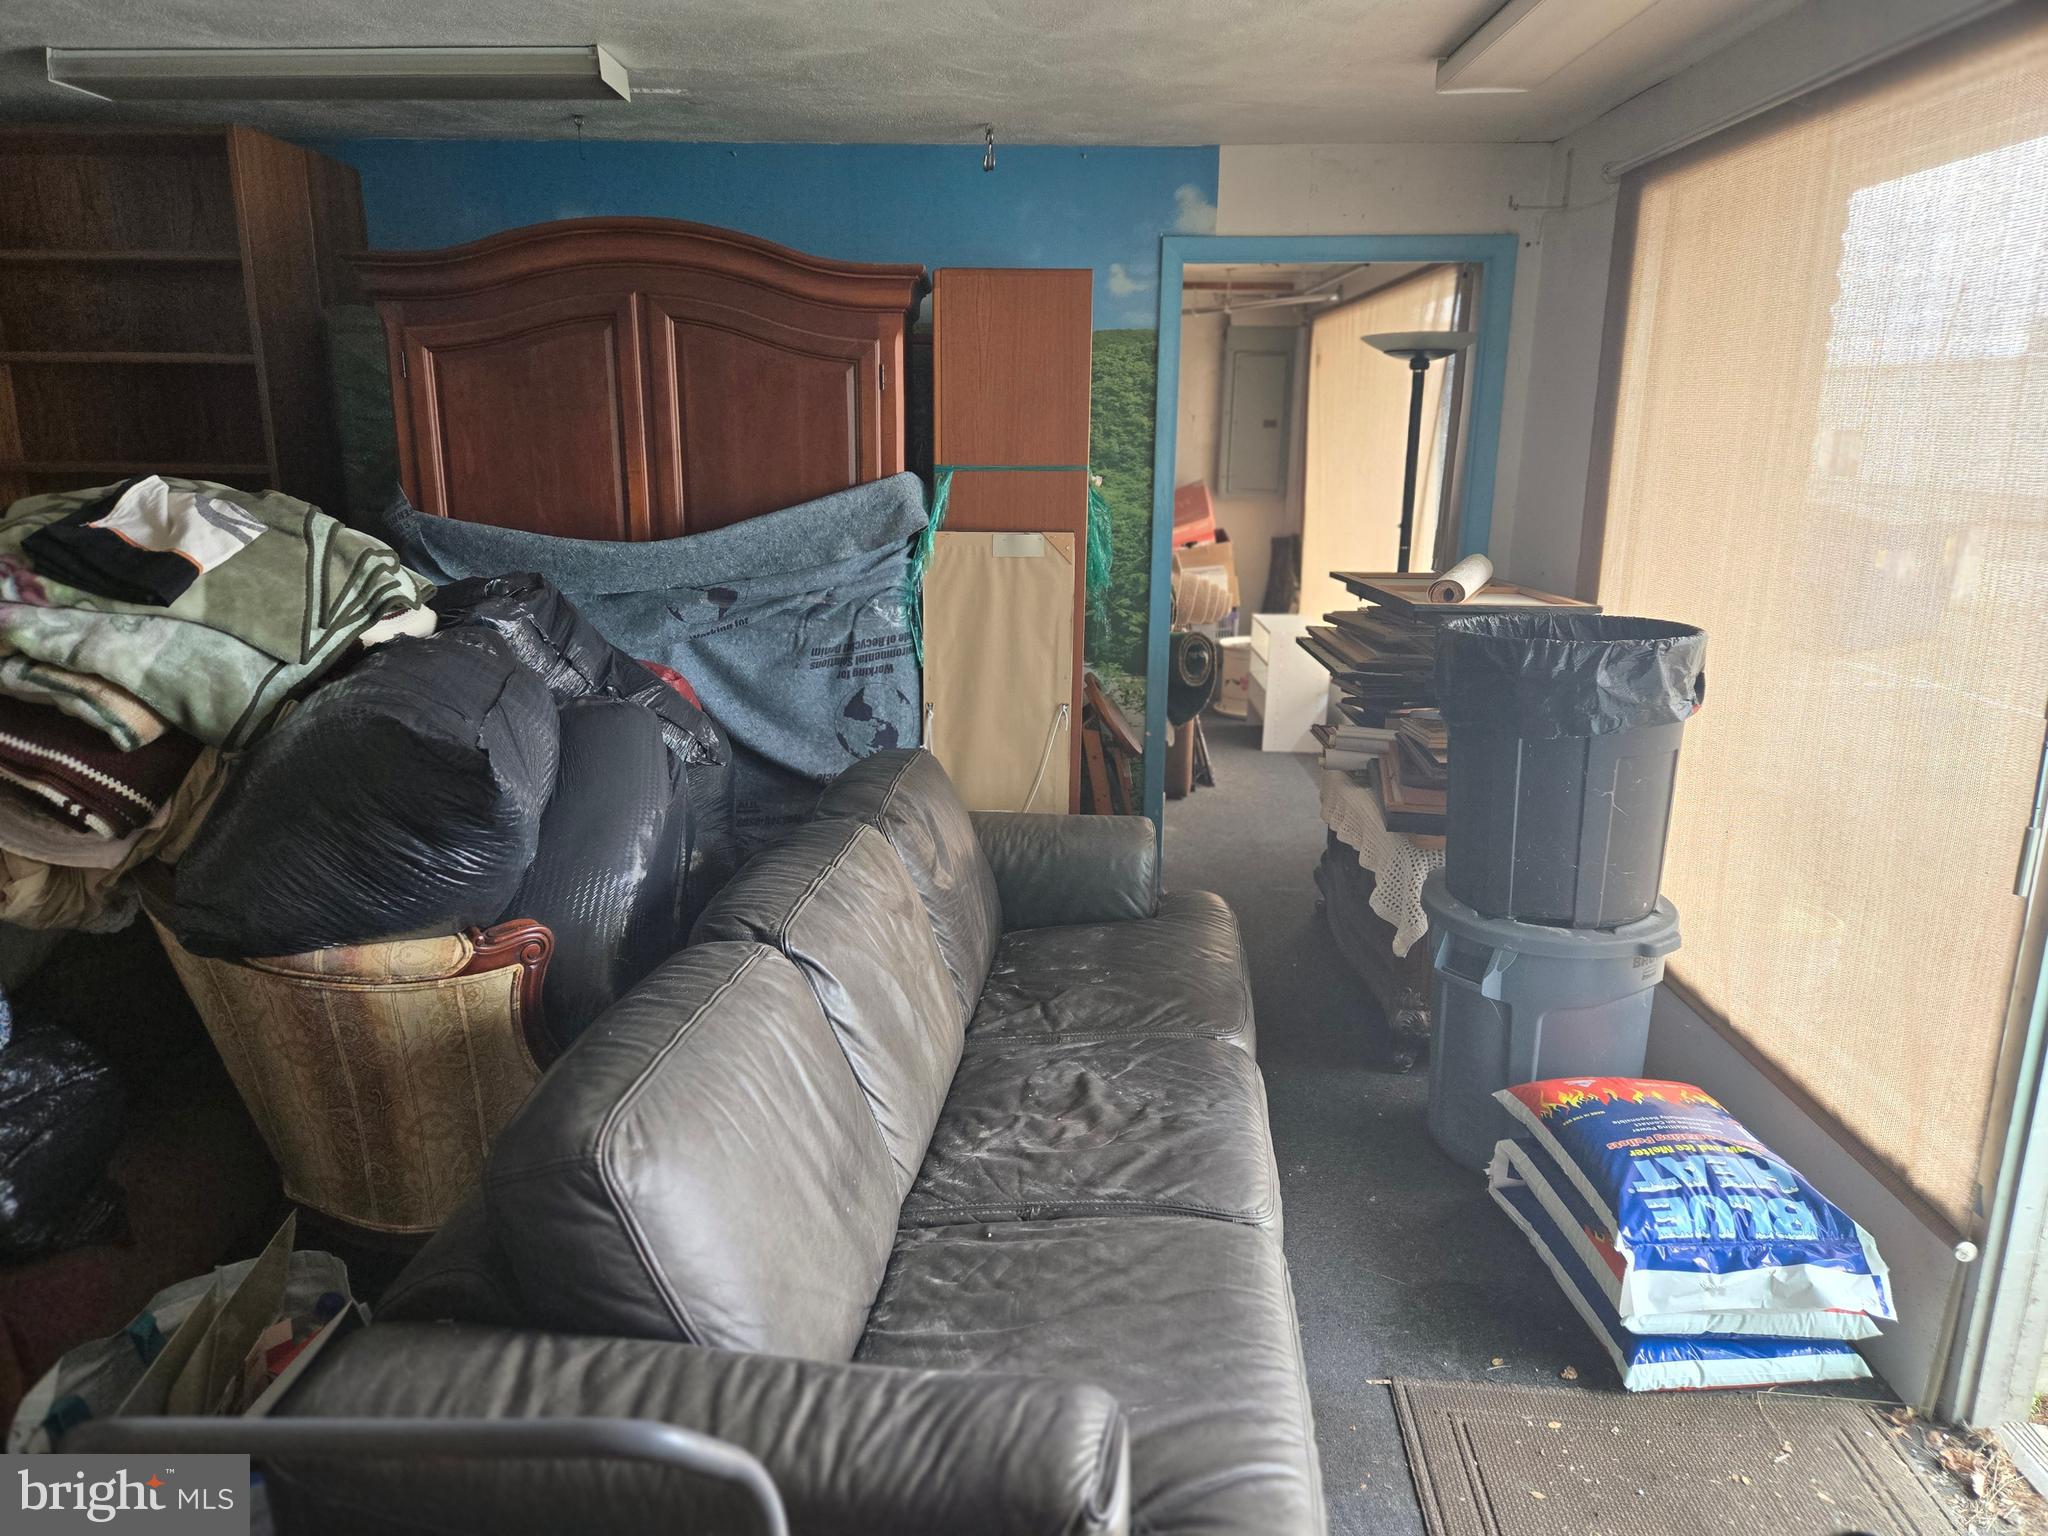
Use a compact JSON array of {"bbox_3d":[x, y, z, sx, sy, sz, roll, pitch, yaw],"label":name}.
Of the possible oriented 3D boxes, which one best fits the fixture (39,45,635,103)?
[{"bbox_3d":[-1.530,-1.568,3.077,1.220,0.070,0.220,1,15,1],"label":"fixture"}]

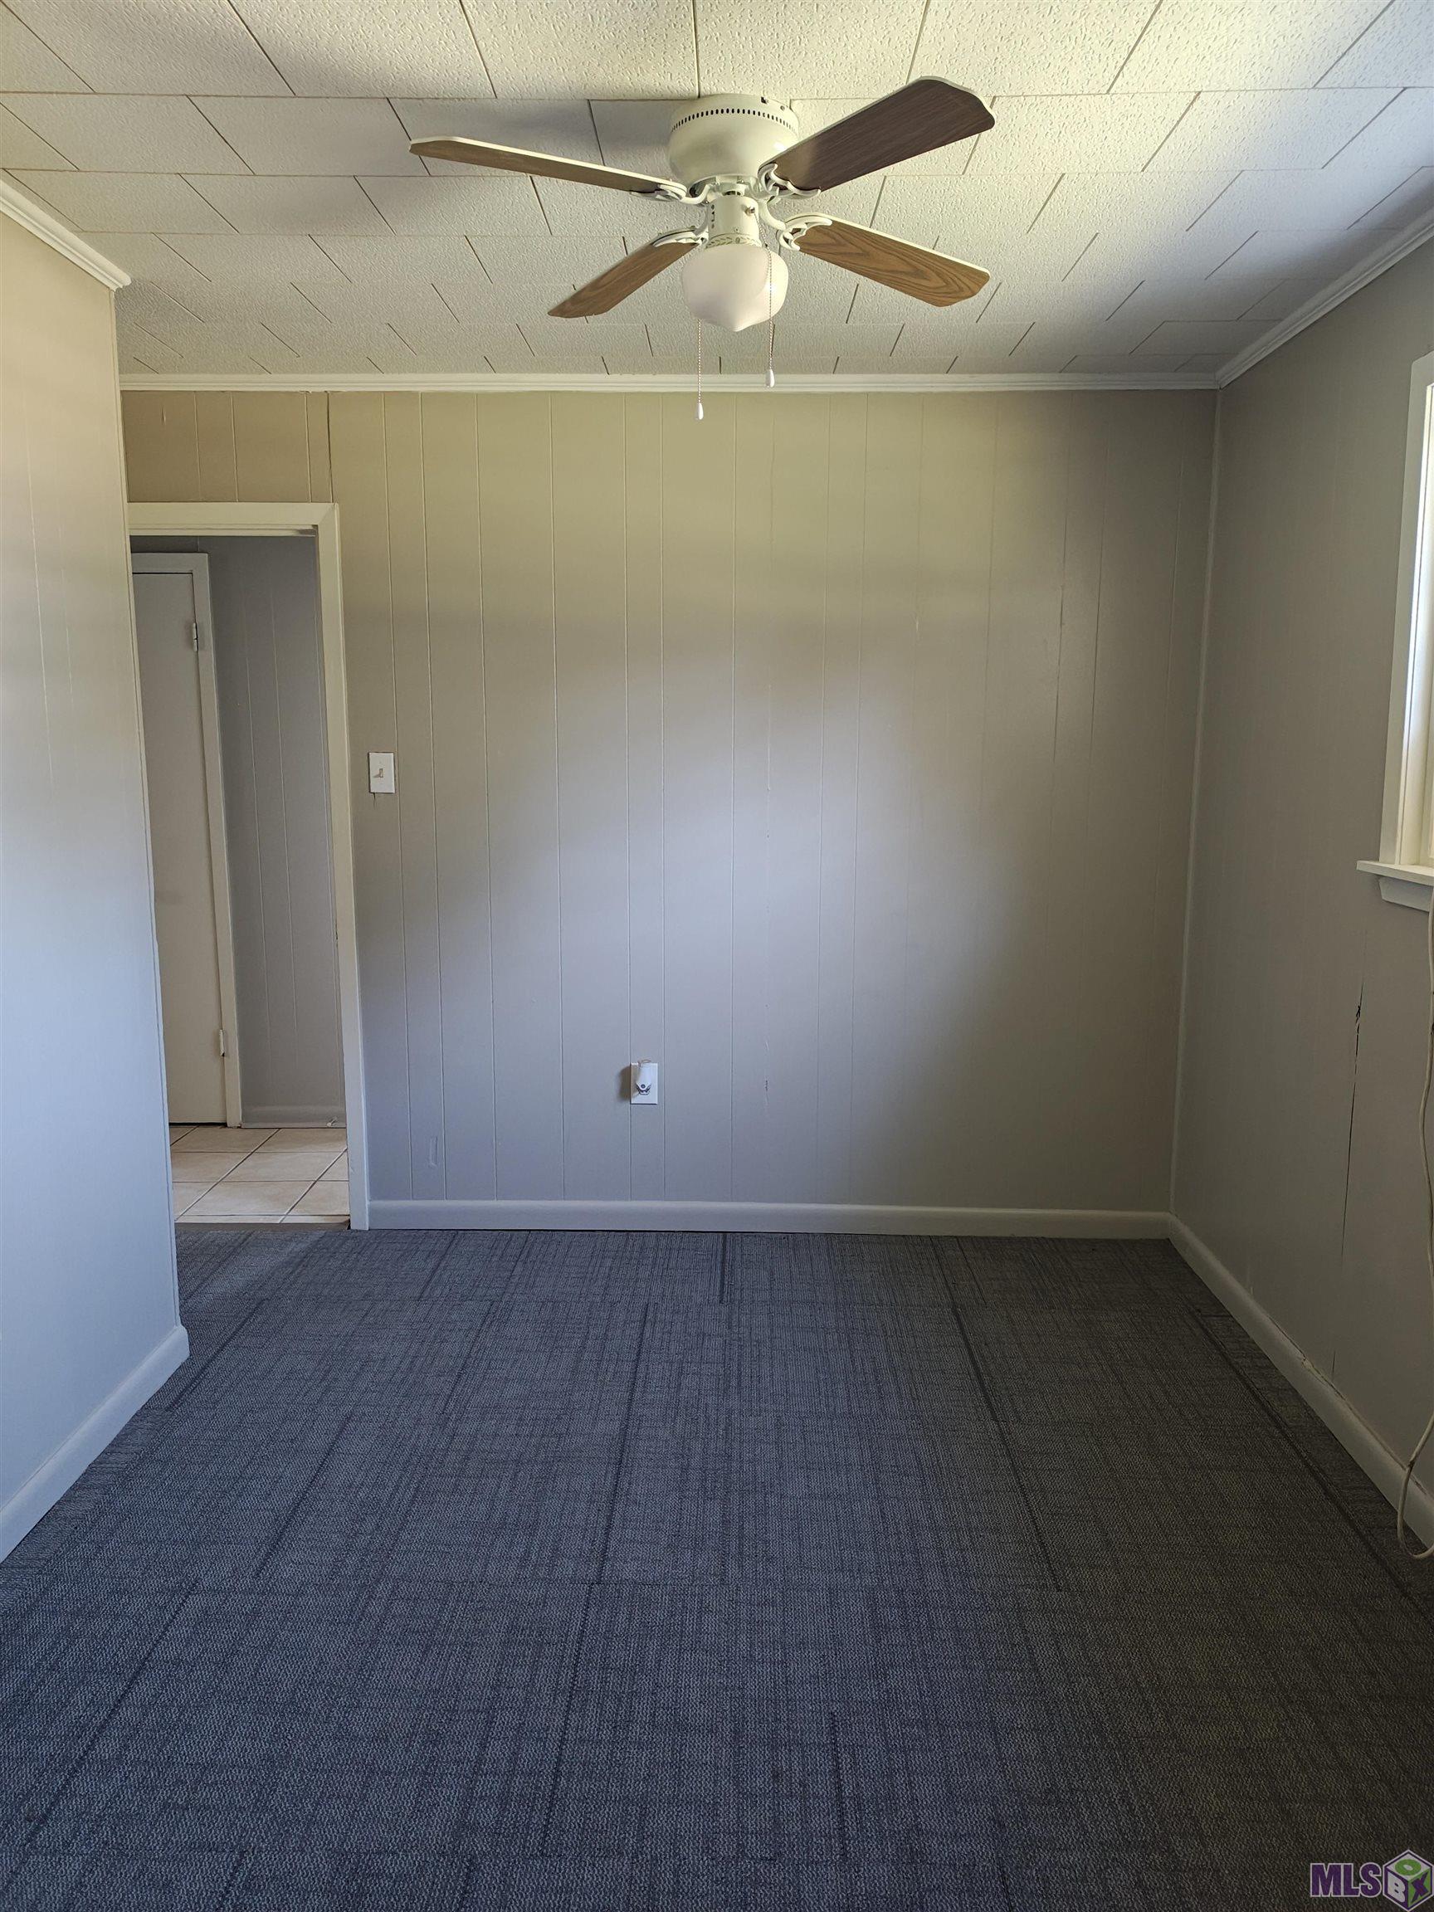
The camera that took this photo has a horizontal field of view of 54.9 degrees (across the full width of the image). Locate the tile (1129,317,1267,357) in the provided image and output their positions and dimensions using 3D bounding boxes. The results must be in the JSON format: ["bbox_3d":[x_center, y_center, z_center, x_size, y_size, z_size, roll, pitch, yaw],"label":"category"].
[{"bbox_3d":[1.200,-1.528,3.399,0.290,0.015,0.305,0,10,1],"label":"tile"}]

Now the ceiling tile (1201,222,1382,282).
[{"bbox_3d":[1.186,-1.425,2.798,0.290,0.015,0.305,0,10,1],"label":"ceiling tile"}]

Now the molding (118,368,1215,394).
[{"bbox_3d":[-0.174,-1.569,3.767,3.079,0.048,0.048,0,10,1],"label":"molding"}]

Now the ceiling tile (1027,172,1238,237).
[{"bbox_3d":[0.750,-1.368,2.506,0.305,0.018,0.305,0,10,1],"label":"ceiling tile"}]

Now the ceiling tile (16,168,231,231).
[{"bbox_3d":[-1.080,-1.388,2.530,0.305,0.015,0.305,0,10,1],"label":"ceiling tile"}]

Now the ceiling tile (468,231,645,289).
[{"bbox_3d":[-0.331,-1.427,2.822,0.305,0.015,0.305,0,10,1],"label":"ceiling tile"}]

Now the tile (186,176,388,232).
[{"bbox_3d":[-0.774,-1.374,2.526,0.305,0.018,0.305,0,10,1],"label":"tile"}]

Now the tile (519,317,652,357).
[{"bbox_3d":[-0.317,-1.531,3.422,0.305,0.015,0.305,0,10,1],"label":"tile"}]

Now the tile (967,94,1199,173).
[{"bbox_3d":[0.573,-1.317,2.210,0.305,0.018,0.305,0,10,1],"label":"tile"}]

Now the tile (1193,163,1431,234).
[{"bbox_3d":[1.054,-1.374,2.500,0.305,0.015,0.305,0,10,1],"label":"tile"}]

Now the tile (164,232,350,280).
[{"bbox_3d":[-0.940,-1.426,2.827,0.305,0.018,0.305,0,10,1],"label":"tile"}]

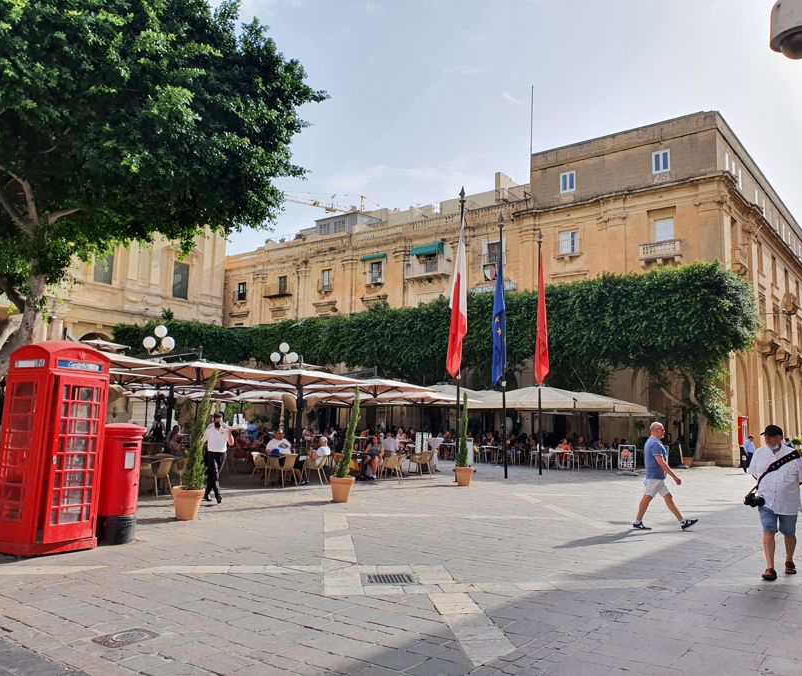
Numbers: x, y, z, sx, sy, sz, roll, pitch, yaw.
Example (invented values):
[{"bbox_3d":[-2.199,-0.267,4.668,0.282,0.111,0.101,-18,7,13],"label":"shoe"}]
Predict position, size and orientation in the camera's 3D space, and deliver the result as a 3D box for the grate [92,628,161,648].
[{"bbox_3d":[-2.038,2.237,5.027,0.283,0.030,0.386,-3,-9,33],"label":"grate"}]

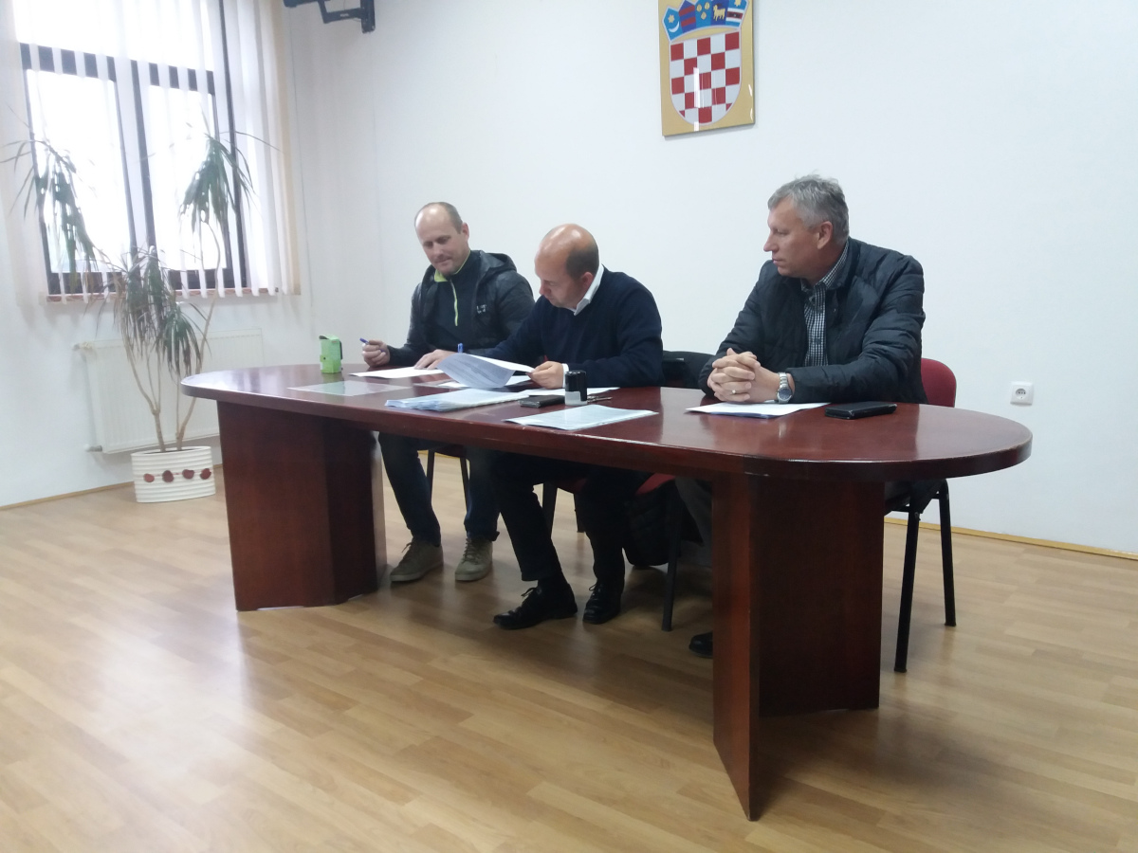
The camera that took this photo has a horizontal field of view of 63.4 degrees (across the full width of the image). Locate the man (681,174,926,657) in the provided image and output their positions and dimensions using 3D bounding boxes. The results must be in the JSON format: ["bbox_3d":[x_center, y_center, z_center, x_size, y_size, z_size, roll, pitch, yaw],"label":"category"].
[{"bbox_3d":[0.634,-0.001,2.490,0.630,1.310,0.680,7,13,42],"label":"man"}]

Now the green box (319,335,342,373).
[{"bbox_3d":[-0.885,-0.272,3.418,0.072,0.141,0.045,6,12,38],"label":"green box"}]

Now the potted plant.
[{"bbox_3d":[-2.075,-0.548,4.638,0.800,1.850,1.170,6,12,39],"label":"potted plant"}]

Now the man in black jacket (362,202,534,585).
[{"bbox_3d":[-0.381,-0.147,3.417,0.660,1.350,0.660,5,12,34],"label":"man in black jacket"}]

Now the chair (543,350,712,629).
[{"bbox_3d":[0.233,0.171,3.044,0.540,0.810,0.570,6,12,39],"label":"chair"}]

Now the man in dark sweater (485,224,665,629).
[{"bbox_3d":[0.059,-0.019,2.941,0.640,1.230,0.660,7,13,42],"label":"man in dark sweater"}]

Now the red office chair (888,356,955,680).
[{"bbox_3d":[0.812,0.209,2.711,0.540,0.810,0.570,6,12,39],"label":"red office chair"}]

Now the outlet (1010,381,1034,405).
[{"bbox_3d":[1.696,-0.125,3.444,0.081,0.081,0.015,6,12,39],"label":"outlet"}]

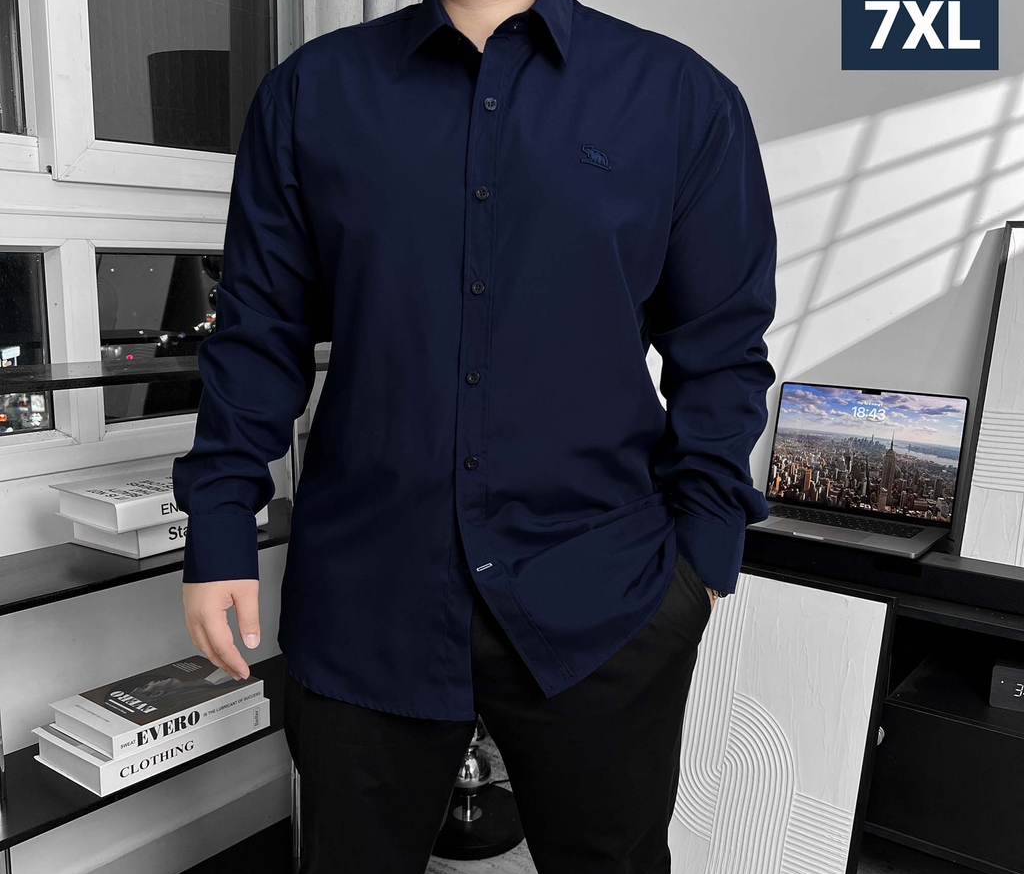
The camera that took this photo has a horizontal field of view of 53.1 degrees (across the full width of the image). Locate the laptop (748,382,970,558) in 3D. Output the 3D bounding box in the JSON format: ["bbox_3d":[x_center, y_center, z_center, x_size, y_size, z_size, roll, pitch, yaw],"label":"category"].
[{"bbox_3d":[0.604,0.046,1.875,0.355,0.251,0.286,8,10,34],"label":"laptop"}]

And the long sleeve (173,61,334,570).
[{"bbox_3d":[-0.296,-0.113,1.165,0.182,0.583,0.200,2,10,3],"label":"long sleeve"}]

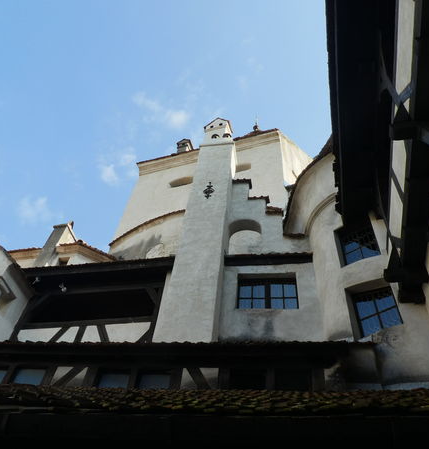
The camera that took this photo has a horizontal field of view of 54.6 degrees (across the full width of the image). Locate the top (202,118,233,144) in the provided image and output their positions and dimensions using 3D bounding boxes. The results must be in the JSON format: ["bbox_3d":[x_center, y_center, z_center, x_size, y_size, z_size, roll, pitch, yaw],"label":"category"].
[{"bbox_3d":[0.120,-2.785,13.707,0.883,2.056,0.650,-8,-54,12],"label":"top"}]

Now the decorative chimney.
[{"bbox_3d":[-1.620,-3.938,22.799,0.740,1.932,0.750,-11,-54,14],"label":"decorative chimney"}]

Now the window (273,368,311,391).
[{"bbox_3d":[1.200,2.397,6.372,0.568,0.424,0.120,-2,-53,8],"label":"window"}]

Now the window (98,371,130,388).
[{"bbox_3d":[-1.645,2.515,6.721,0.547,0.398,0.120,-2,-53,8],"label":"window"}]

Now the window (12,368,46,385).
[{"bbox_3d":[-3.075,2.557,6.921,0.533,0.372,0.120,-2,-53,8],"label":"window"}]

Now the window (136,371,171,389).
[{"bbox_3d":[-0.971,2.494,6.630,0.574,0.402,0.120,-2,-53,8],"label":"window"}]

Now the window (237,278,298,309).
[{"bbox_3d":[1.101,1.444,8.734,1.266,0.988,0.150,-2,-53,8],"label":"window"}]

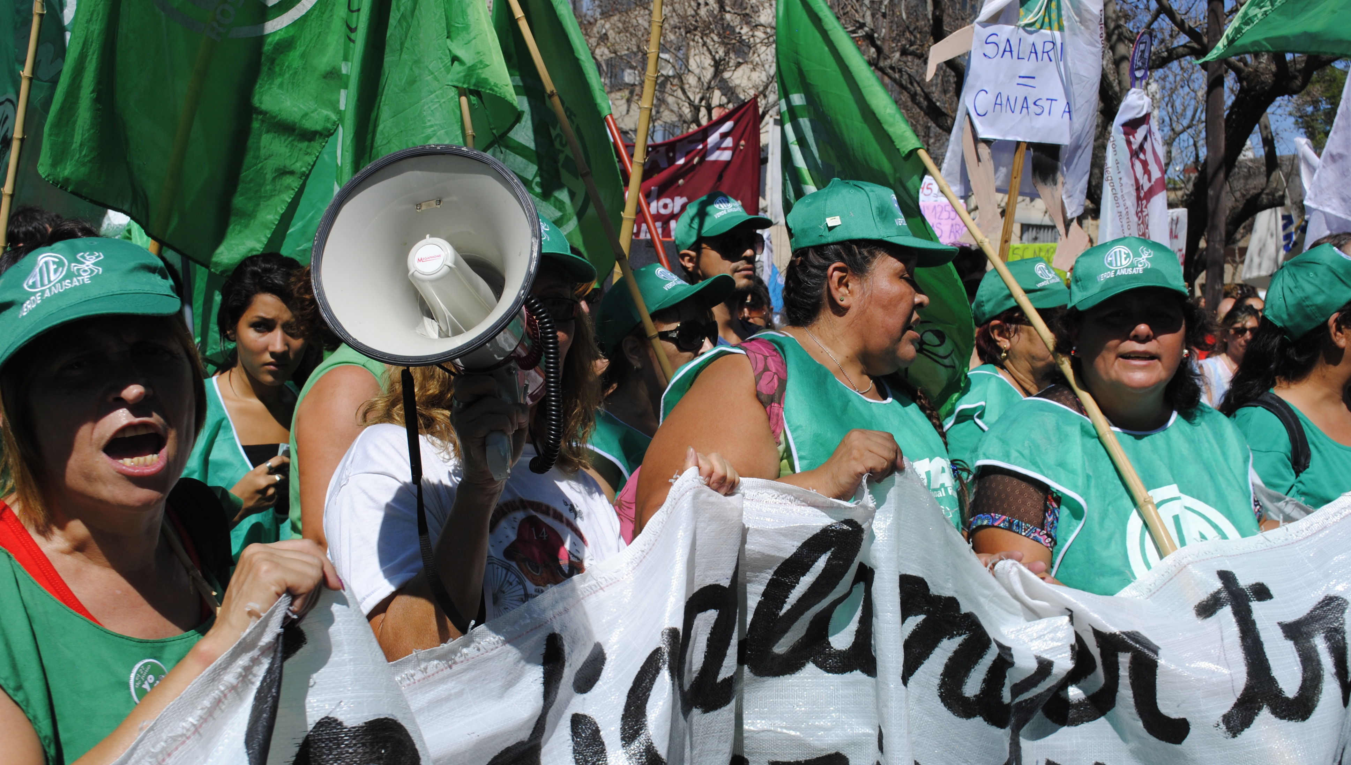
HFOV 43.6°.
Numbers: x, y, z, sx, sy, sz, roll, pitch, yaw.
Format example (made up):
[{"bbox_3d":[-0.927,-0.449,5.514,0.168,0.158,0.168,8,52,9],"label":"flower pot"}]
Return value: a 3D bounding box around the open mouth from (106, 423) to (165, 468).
[{"bbox_3d":[-0.459,0.054,1.440,0.053,0.036,0.030,-9,-3,-39],"label":"open mouth"}]

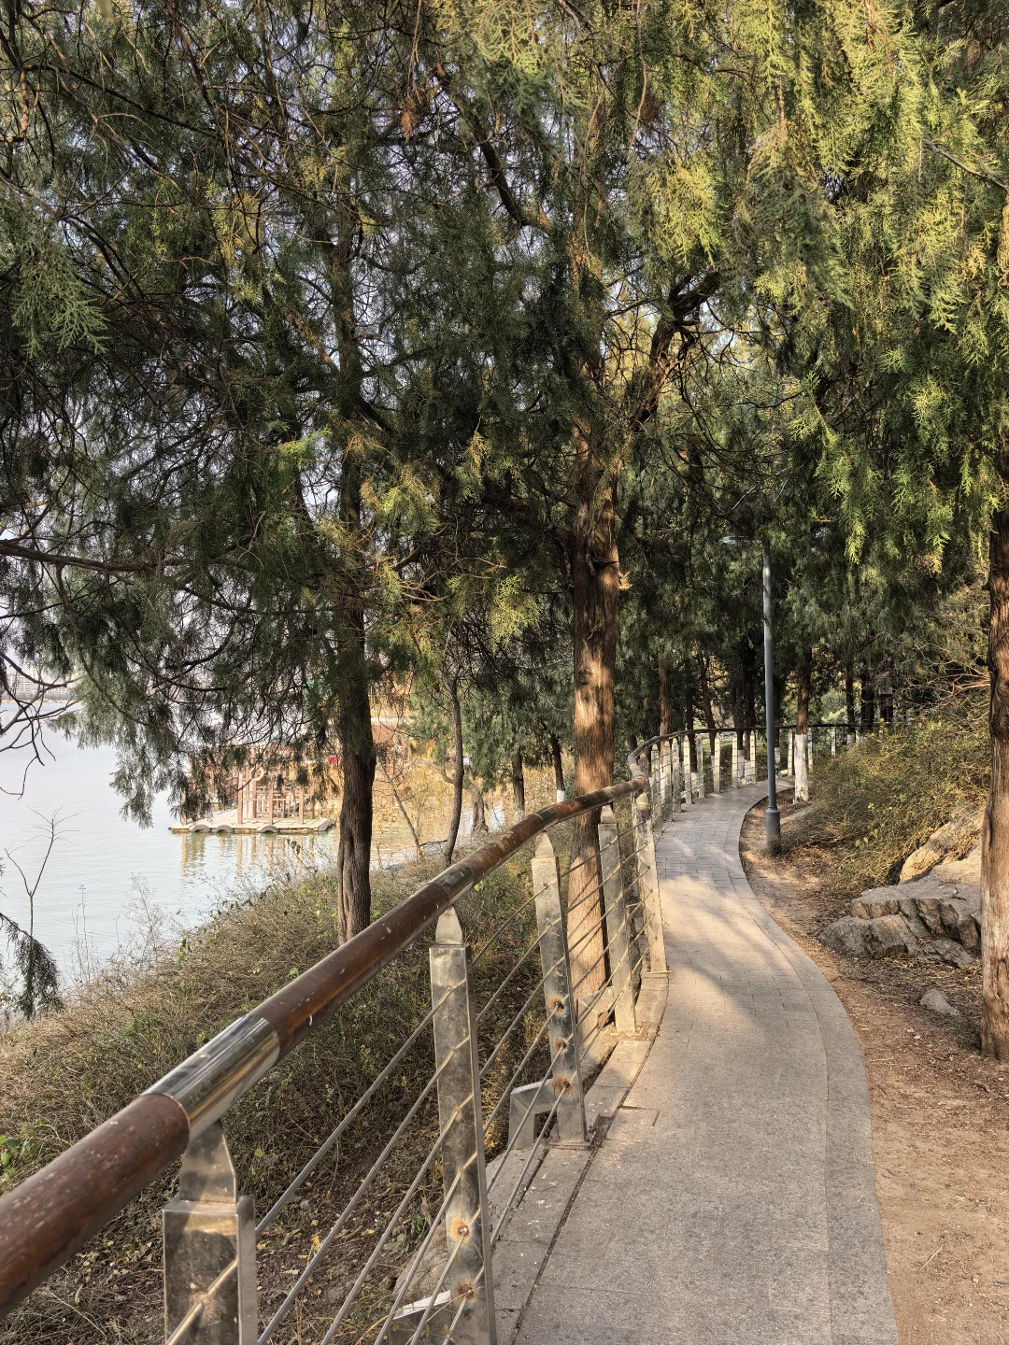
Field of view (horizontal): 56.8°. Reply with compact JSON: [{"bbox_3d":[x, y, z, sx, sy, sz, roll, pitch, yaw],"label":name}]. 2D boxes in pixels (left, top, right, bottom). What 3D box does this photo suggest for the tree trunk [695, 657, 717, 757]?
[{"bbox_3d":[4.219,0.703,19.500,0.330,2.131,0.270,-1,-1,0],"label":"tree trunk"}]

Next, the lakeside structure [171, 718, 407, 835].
[{"bbox_3d":[-7.854,3.681,34.000,7.600,3.900,6.000,-1,-1,-6],"label":"lakeside structure"}]

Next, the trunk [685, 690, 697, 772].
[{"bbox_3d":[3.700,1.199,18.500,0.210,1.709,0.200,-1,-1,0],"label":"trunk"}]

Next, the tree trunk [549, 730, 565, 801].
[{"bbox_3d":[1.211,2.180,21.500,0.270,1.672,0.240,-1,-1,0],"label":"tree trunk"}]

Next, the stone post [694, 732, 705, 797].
[{"bbox_3d":[3.290,1.574,15.700,0.120,1.114,0.120,-1,-1,34],"label":"stone post"}]

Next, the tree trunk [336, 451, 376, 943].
[{"bbox_3d":[-1.239,0.220,7.800,0.290,4.139,0.290,-1,-1,0],"label":"tree trunk"}]

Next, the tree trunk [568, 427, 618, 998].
[{"bbox_3d":[0.509,0.229,5.350,0.260,3.273,0.250,-1,-1,0],"label":"tree trunk"}]

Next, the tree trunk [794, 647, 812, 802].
[{"bbox_3d":[4.608,0.795,14.400,0.200,2.418,0.200,-1,-1,0],"label":"tree trunk"}]

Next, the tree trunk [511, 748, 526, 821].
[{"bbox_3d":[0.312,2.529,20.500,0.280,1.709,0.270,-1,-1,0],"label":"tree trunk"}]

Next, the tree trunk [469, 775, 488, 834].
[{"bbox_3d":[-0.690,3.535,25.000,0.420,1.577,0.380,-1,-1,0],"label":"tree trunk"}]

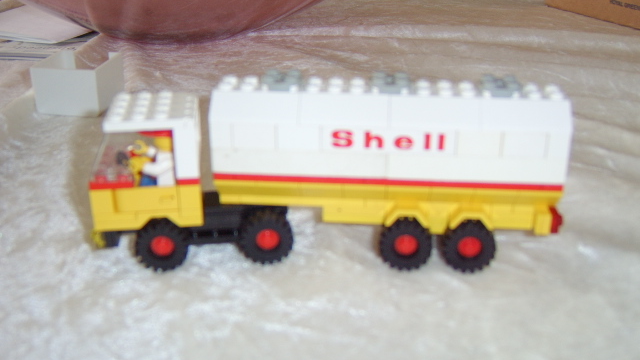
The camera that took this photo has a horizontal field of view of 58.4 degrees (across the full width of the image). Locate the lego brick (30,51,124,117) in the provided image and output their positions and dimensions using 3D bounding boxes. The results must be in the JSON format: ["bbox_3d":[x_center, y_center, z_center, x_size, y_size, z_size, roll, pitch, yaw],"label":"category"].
[{"bbox_3d":[-0.178,-0.072,0.424,0.046,0.033,0.054,1,24,2],"label":"lego brick"}]

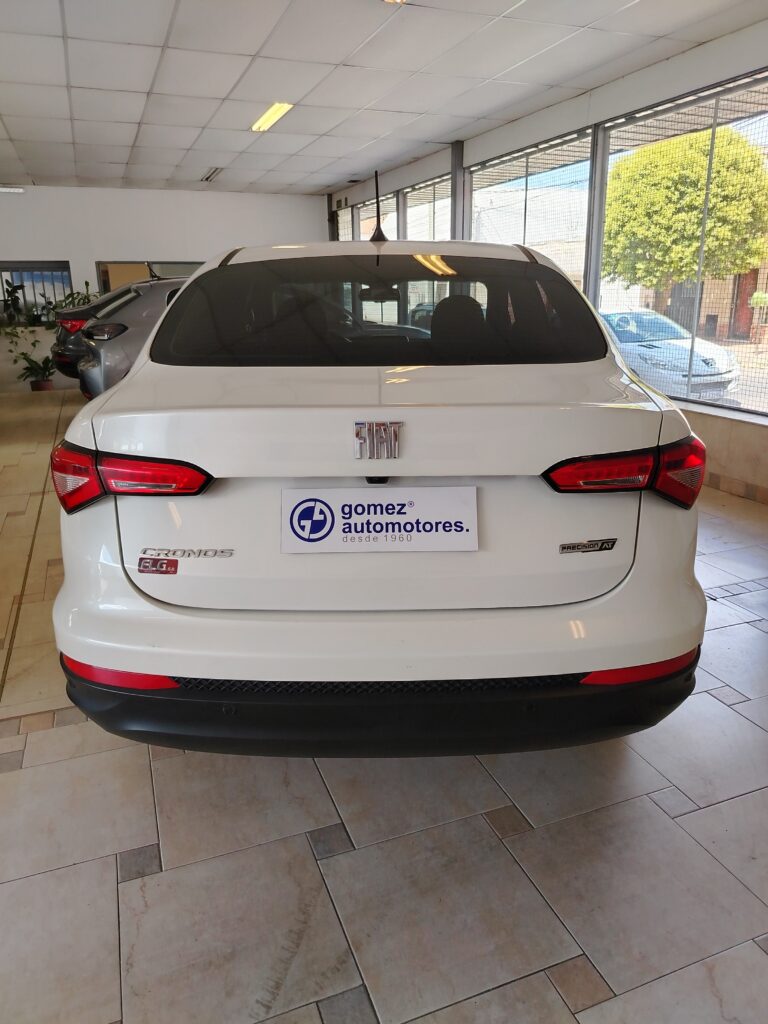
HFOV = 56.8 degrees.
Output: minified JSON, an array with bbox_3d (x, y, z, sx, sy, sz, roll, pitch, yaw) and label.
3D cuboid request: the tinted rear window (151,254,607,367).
[{"bbox_3d":[-0.015,-0.596,2.097,1.250,0.090,0.660,-1,44,1],"label":"tinted rear window"}]

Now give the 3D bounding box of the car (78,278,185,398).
[{"bbox_3d":[-1.365,-1.898,8.116,4.200,1.500,1.760,-10,20,-27],"label":"car"}]

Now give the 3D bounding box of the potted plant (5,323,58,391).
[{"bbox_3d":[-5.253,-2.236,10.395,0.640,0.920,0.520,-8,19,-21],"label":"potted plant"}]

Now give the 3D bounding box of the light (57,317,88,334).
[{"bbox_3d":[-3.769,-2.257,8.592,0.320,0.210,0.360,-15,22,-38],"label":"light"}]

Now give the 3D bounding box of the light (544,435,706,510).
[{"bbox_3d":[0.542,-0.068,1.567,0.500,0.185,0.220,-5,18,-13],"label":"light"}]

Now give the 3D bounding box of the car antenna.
[{"bbox_3d":[-0.023,-1.038,2.431,0.060,0.225,0.140,-1,17,1],"label":"car antenna"}]

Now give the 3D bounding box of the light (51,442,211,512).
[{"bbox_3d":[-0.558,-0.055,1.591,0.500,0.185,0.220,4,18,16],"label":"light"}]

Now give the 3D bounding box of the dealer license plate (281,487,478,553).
[{"bbox_3d":[-0.009,0.017,1.447,0.400,0.132,0.015,-1,-5,1],"label":"dealer license plate"}]

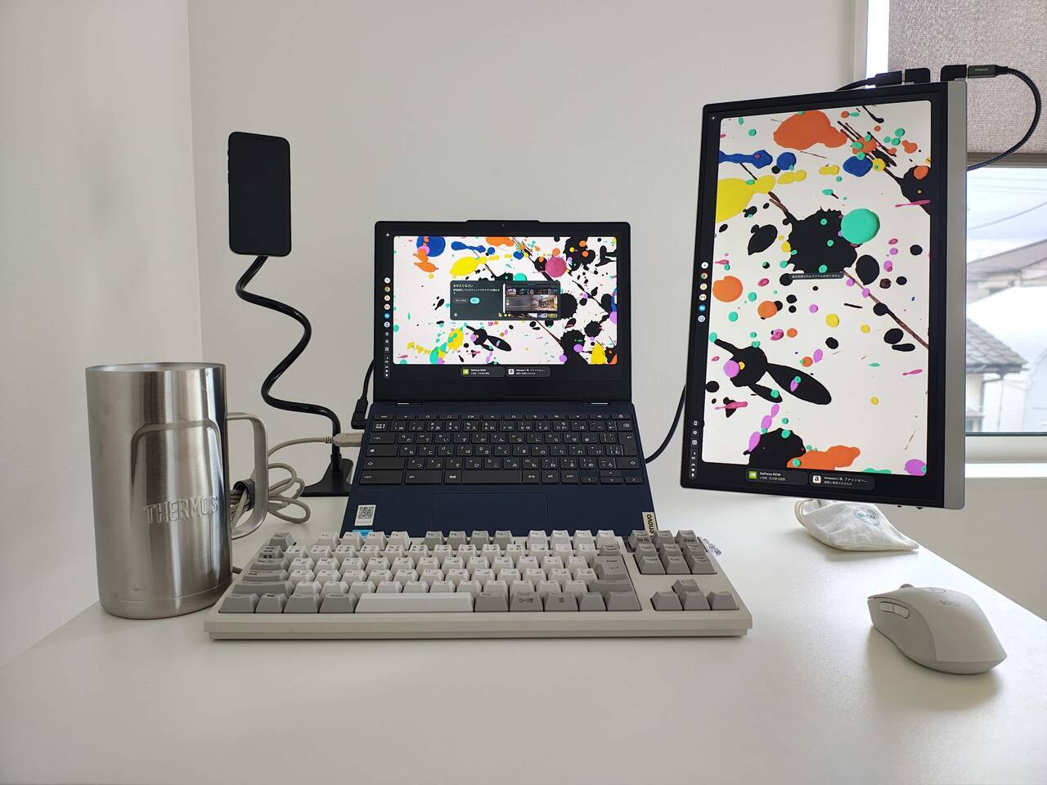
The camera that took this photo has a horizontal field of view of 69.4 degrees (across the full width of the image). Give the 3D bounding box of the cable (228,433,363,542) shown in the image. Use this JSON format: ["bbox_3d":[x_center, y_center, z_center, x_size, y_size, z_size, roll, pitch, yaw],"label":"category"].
[{"bbox_3d":[-0.243,0.090,0.779,0.160,0.093,0.115,0,6,0],"label":"cable"}]

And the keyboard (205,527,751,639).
[{"bbox_3d":[-0.031,0.140,0.569,0.368,0.039,0.147,0,6,-1],"label":"keyboard"}]

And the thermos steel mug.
[{"bbox_3d":[-0.261,0.069,0.584,0.126,0.178,0.093,-6,8,-44],"label":"thermos steel mug"}]

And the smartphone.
[{"bbox_3d":[-0.320,-0.238,0.919,0.071,0.145,0.008,-1,2,-26],"label":"smartphone"}]

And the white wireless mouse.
[{"bbox_3d":[0.271,0.147,0.504,0.061,0.038,0.105,-1,6,-10],"label":"white wireless mouse"}]

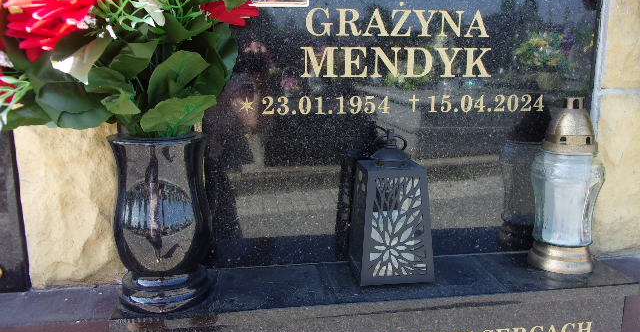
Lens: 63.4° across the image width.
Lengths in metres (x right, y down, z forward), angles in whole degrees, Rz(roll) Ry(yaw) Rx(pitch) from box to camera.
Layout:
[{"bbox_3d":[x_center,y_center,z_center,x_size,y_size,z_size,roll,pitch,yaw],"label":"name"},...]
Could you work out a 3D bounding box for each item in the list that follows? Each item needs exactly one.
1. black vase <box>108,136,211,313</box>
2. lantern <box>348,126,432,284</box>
[{"bbox_3d":[-0.168,0.056,0.554,0.100,0.173,0.100,-2,9,-9],"label":"black vase"},{"bbox_3d":[0.083,0.043,0.618,0.086,0.174,0.086,-1,9,-7],"label":"lantern"}]

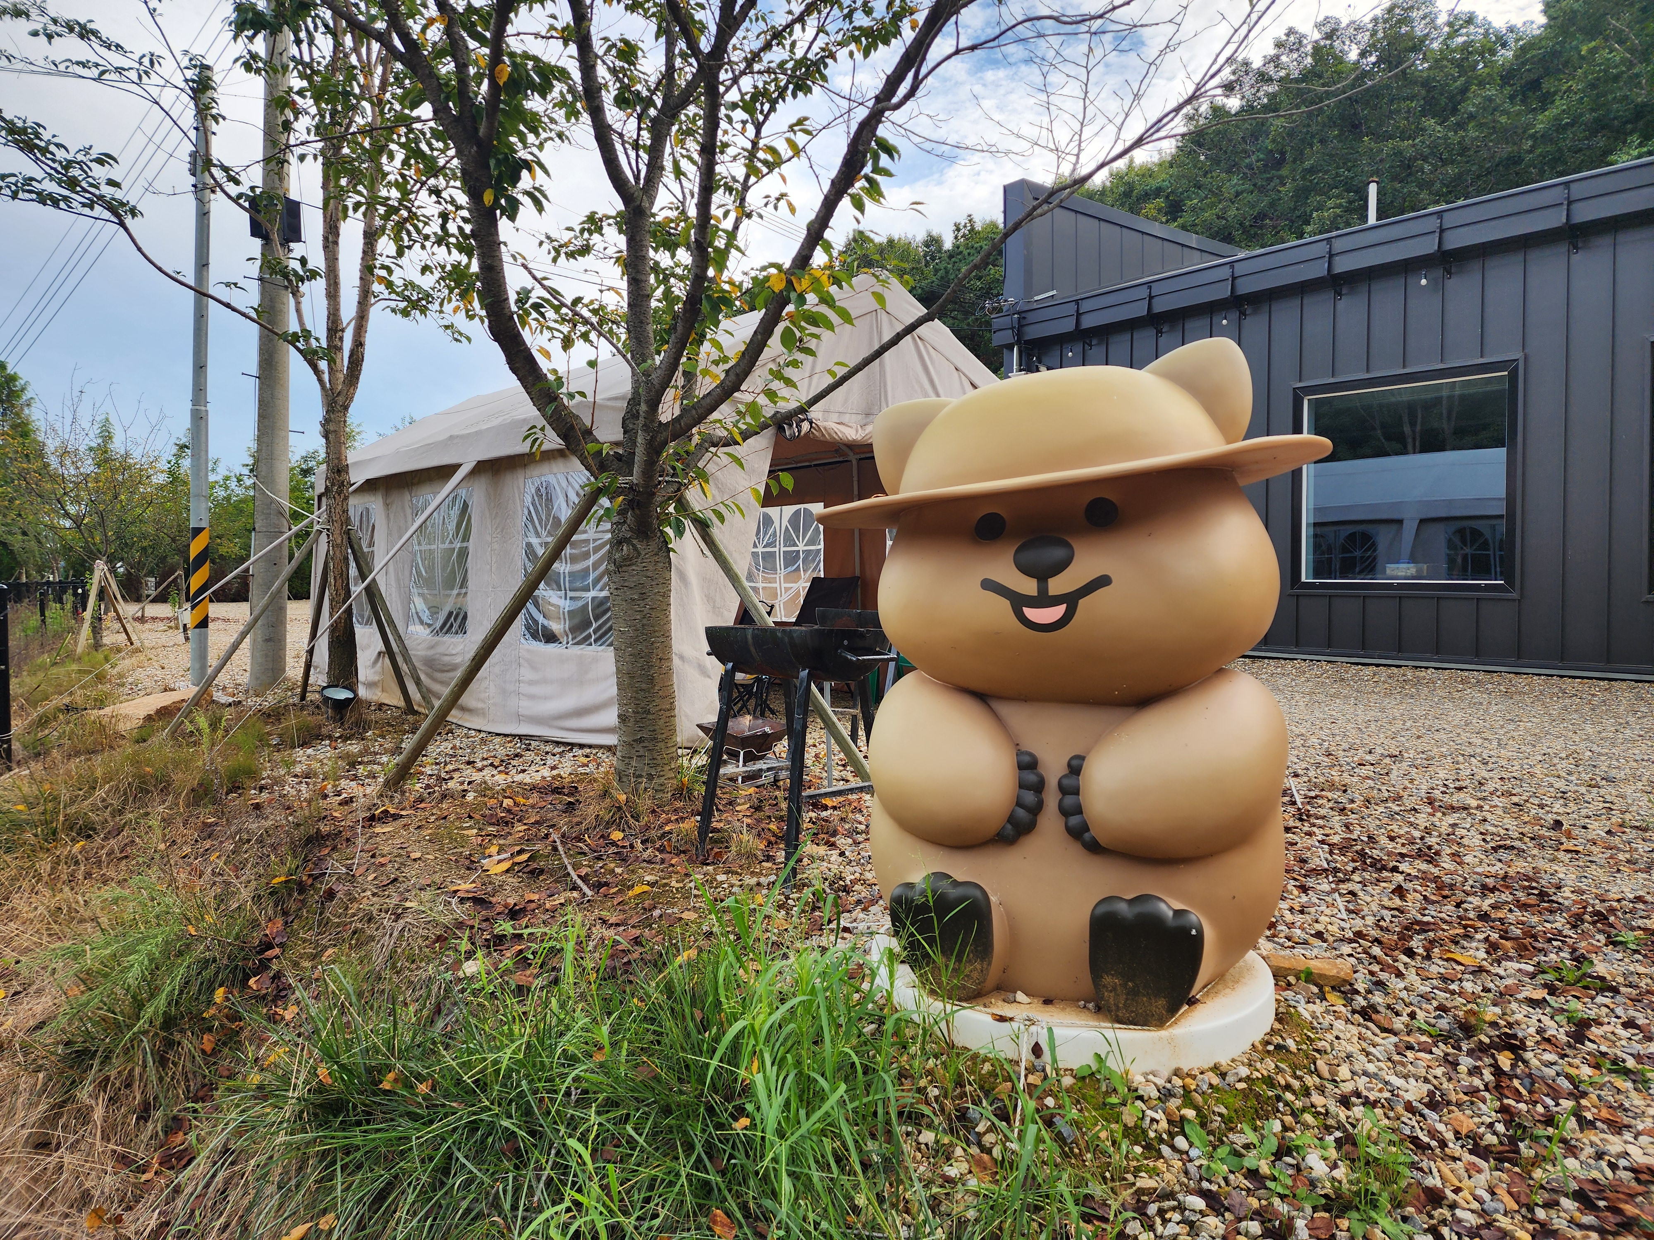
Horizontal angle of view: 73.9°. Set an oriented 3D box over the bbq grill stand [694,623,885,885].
[{"bbox_3d":[-0.111,0.440,3.847,0.480,0.825,0.680,0,2,-36],"label":"bbq grill stand"}]

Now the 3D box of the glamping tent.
[{"bbox_3d":[-1.652,-0.785,9.129,3.230,2.910,6.230,-1,2,-40],"label":"glamping tent"}]

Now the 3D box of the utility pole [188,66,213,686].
[{"bbox_3d":[-5.702,-2.207,10.040,0.190,5.620,0.190,1,2,-26],"label":"utility pole"}]

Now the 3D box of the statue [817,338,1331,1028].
[{"bbox_3d":[0.584,0.077,2.688,1.200,1.475,1.030,2,2,25],"label":"statue"}]

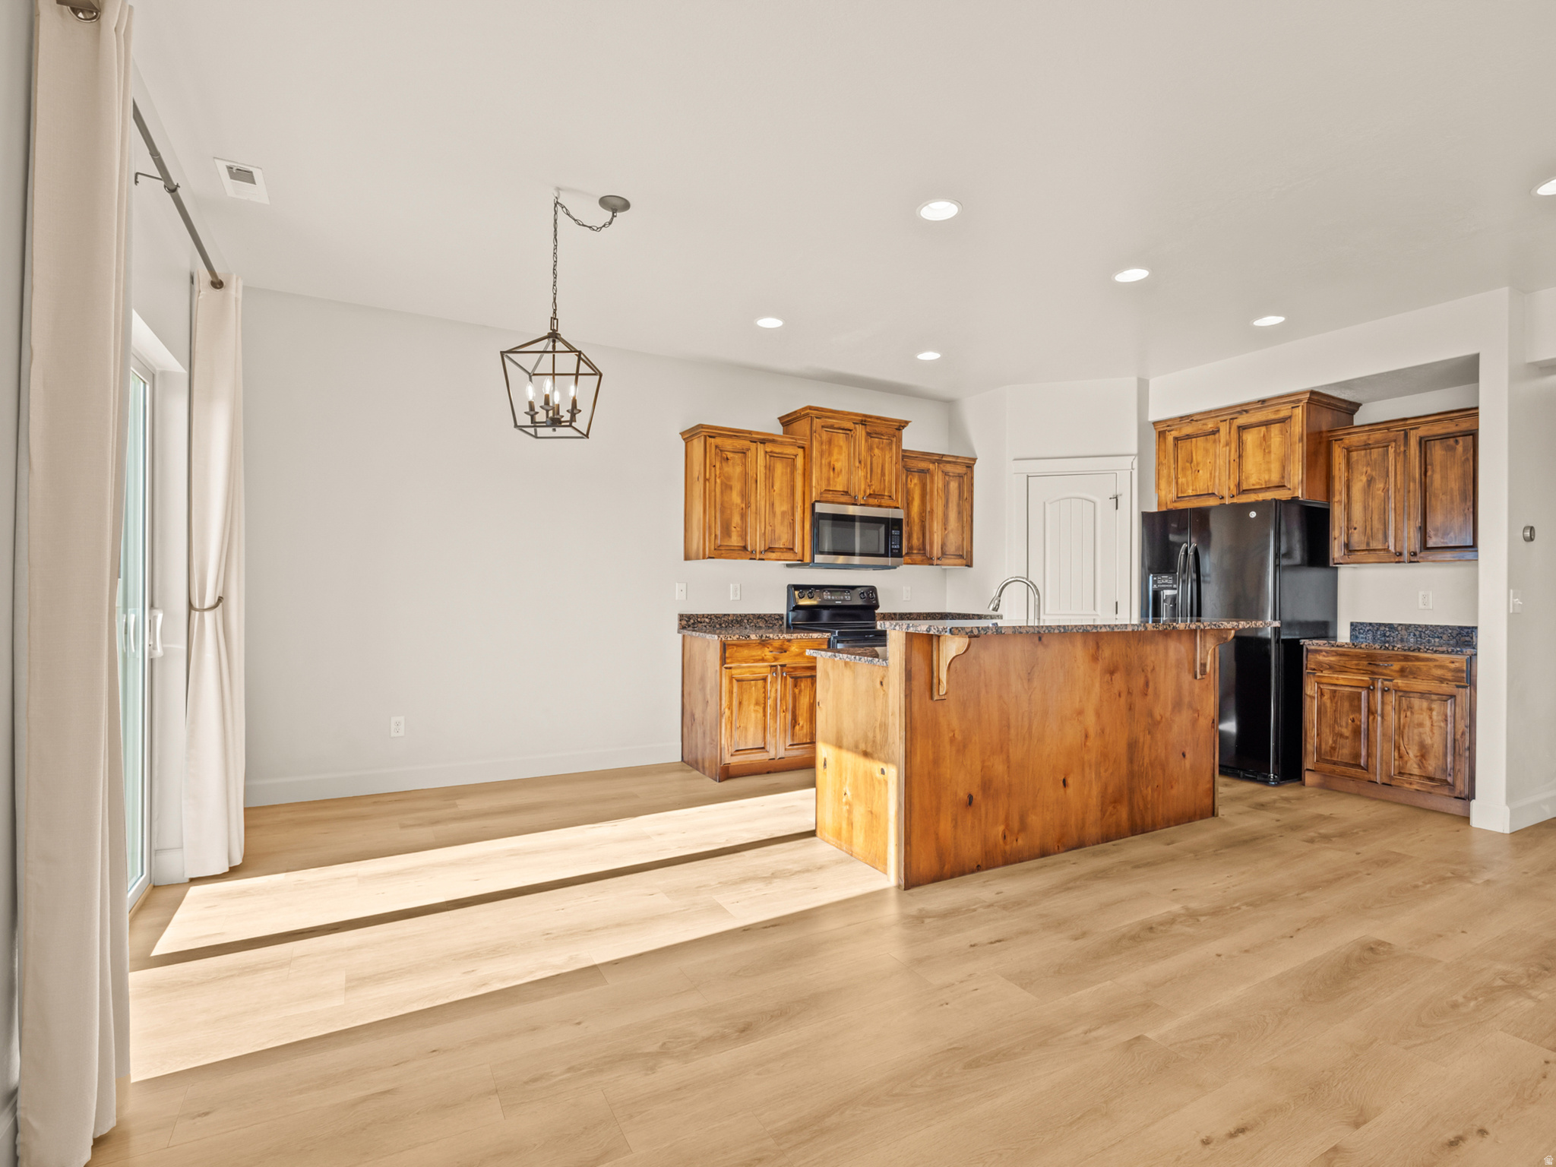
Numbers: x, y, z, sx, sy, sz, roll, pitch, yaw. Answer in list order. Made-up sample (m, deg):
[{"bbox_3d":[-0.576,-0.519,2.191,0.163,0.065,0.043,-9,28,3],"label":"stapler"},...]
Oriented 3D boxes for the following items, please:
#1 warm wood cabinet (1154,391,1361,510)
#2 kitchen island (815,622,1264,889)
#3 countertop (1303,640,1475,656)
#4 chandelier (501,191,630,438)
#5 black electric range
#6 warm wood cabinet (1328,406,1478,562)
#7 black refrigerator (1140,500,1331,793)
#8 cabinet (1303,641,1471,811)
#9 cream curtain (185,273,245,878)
[{"bbox_3d":[3.238,-0.843,4.914,0.676,0.627,1.034,1,-1,-29],"label":"warm wood cabinet"},{"bbox_3d":[1.299,0.691,3.489,2.166,1.043,1.018,1,-1,-29],"label":"kitchen island"},{"bbox_3d":[3.675,0.363,4.196,0.652,0.035,0.823,1,-1,-29],"label":"countertop"},{"bbox_3d":[-0.834,-1.093,2.899,0.435,0.987,0.352,0,0,0],"label":"chandelier"},{"bbox_3d":[0.552,0.620,5.161,0.775,1.206,0.729,1,-1,-29],"label":"black electric range"},{"bbox_3d":[3.811,-0.531,4.272,0.358,0.839,0.817,1,-1,-29],"label":"warm wood cabinet"},{"bbox_3d":[3.142,0.364,4.955,0.805,1.745,0.905,1,-1,-29],"label":"black refrigerator"},{"bbox_3d":[3.682,0.805,4.205,0.623,0.858,0.787,1,-1,-29],"label":"cabinet"},{"bbox_3d":[-2.343,-0.027,3.015,0.165,2.403,0.305,1,-1,-29],"label":"cream curtain"}]

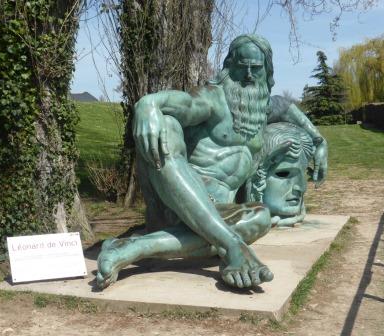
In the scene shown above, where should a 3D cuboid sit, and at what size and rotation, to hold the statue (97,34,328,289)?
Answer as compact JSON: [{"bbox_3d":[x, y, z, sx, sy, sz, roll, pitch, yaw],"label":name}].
[{"bbox_3d":[0.400,-0.260,7.050,2.150,2.250,3.000,1,5,7],"label":"statue"}]

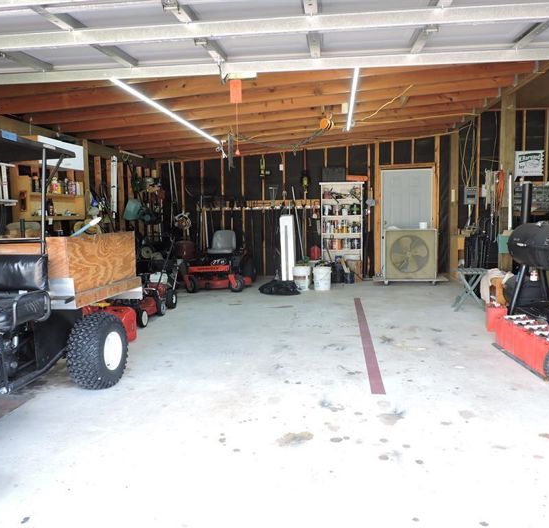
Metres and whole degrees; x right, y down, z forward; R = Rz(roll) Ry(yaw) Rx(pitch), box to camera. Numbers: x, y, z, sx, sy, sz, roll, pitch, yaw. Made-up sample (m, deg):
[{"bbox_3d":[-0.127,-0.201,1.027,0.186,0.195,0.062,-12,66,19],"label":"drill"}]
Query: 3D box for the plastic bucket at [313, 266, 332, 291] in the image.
[{"bbox_3d":[0.781,0.248,8.048,0.300,0.370,0.300,-1,5,0],"label":"plastic bucket"}]

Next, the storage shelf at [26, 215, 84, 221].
[{"bbox_3d":[-2.813,-0.576,6.208,0.150,0.045,1.274,0,5,8],"label":"storage shelf"}]

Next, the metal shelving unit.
[{"bbox_3d":[1.285,-0.613,9.302,0.810,1.830,0.300,0,5,8],"label":"metal shelving unit"}]

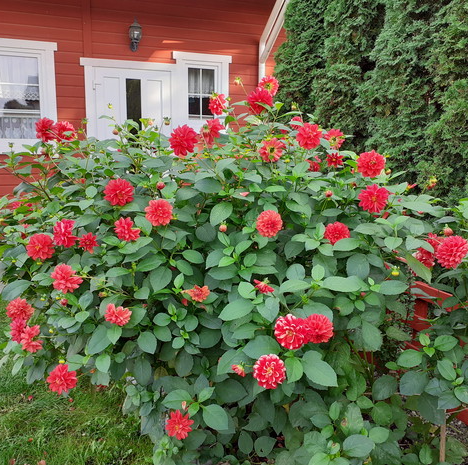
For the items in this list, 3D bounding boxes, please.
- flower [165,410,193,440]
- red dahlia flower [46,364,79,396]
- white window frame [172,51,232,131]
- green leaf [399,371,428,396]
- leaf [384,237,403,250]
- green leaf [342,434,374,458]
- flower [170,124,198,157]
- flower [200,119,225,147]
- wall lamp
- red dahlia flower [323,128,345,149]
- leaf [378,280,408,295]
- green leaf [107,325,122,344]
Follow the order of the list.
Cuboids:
[{"bbox_3d":[-0.179,0.638,1.600,0.092,0.098,0.050,2,-16,6],"label":"flower"},{"bbox_3d":[-0.589,0.505,1.660,0.100,0.097,0.055,1,9,3],"label":"red dahlia flower"},{"bbox_3d":[-0.402,-1.838,6.472,0.813,1.071,0.100,-3,10,-20],"label":"white window frame"},{"bbox_3d":[0.641,0.540,1.728,0.123,0.021,0.091,-38,58,-24],"label":"green leaf"},{"bbox_3d":[0.567,0.039,1.720,0.063,0.015,0.080,0,41,0],"label":"leaf"},{"bbox_3d":[0.399,0.686,1.550,0.100,0.015,0.072,-13,48,-4],"label":"green leaf"},{"bbox_3d":[-0.195,-0.356,1.870,0.113,0.118,0.070,5,0,27],"label":"flower"},{"bbox_3d":[-0.082,-0.383,1.850,0.065,0.100,0.098,8,4,-28],"label":"flower"},{"bbox_3d":[-1.214,-2.448,5.978,0.158,0.405,0.205,-3,10,-20],"label":"wall lamp"},{"bbox_3d":[0.393,-0.373,1.920,0.090,0.085,0.050,-2,15,-11],"label":"red dahlia flower"},{"bbox_3d":[0.534,0.184,1.620,0.098,0.017,0.059,-3,45,6],"label":"leaf"},{"bbox_3d":[-0.415,0.354,1.680,0.055,0.075,0.015,0,-24,0],"label":"green leaf"}]

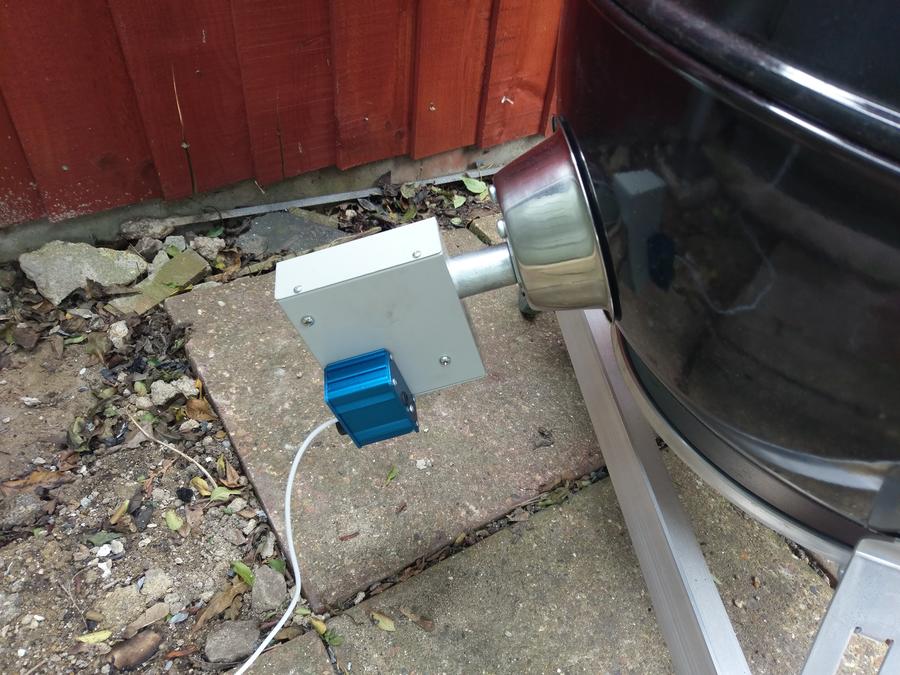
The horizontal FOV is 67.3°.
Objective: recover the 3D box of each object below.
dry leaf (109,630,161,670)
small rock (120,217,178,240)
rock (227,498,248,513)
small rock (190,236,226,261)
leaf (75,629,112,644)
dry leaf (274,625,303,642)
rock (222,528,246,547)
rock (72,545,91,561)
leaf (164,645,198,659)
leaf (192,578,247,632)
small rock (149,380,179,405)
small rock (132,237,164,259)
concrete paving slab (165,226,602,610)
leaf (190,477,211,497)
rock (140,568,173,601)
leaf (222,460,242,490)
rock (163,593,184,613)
[{"bbox_3d":[-0.238,0.237,0.512,0.039,0.013,0.016,-25,49,-30],"label":"dry leaf"},{"bbox_3d":[-0.418,-0.151,0.939,0.076,0.027,0.036,-17,48,-26],"label":"small rock"},{"bbox_3d":[-0.213,0.168,0.677,0.020,0.009,0.011,-18,50,-24],"label":"rock"},{"bbox_3d":[-0.336,-0.124,0.940,0.048,0.029,0.039,-16,47,-25],"label":"small rock"},{"bbox_3d":[-0.307,0.257,0.582,0.032,0.005,0.010,-8,46,-15],"label":"leaf"},{"bbox_3d":[-0.137,0.251,0.574,0.025,0.007,0.010,-19,48,-27],"label":"dry leaf"},{"bbox_3d":[-0.203,0.189,0.637,0.023,0.010,0.017,15,42,8],"label":"rock"},{"bbox_3d":[-0.337,0.197,0.618,0.015,0.009,0.015,-22,50,-29],"label":"rock"},{"bbox_3d":[-0.230,0.269,0.580,0.030,0.006,0.008,-14,48,-20],"label":"leaf"},{"bbox_3d":[-0.207,0.240,0.609,0.022,0.012,0.060,32,49,23],"label":"leaf"},{"bbox_3d":[-0.298,0.059,0.707,0.025,0.019,0.022,13,42,9],"label":"small rock"},{"bbox_3d":[-0.414,-0.122,0.925,0.038,0.028,0.040,-17,48,-26],"label":"small rock"},{"bbox_3d":[-0.048,0.045,0.830,0.450,0.042,0.450,-19,50,-28],"label":"concrete paving slab"},{"bbox_3d":[-0.233,0.139,0.632,0.013,0.006,0.027,-30,52,-34],"label":"leaf"},{"bbox_3d":[-0.241,0.203,0.554,0.024,0.013,0.022,13,42,9],"label":"rock"},{"bbox_3d":[-0.207,0.131,0.640,0.015,0.011,0.028,-22,48,-28],"label":"leaf"},{"bbox_3d":[-0.223,0.214,0.545,0.016,0.009,0.014,16,42,13],"label":"rock"}]

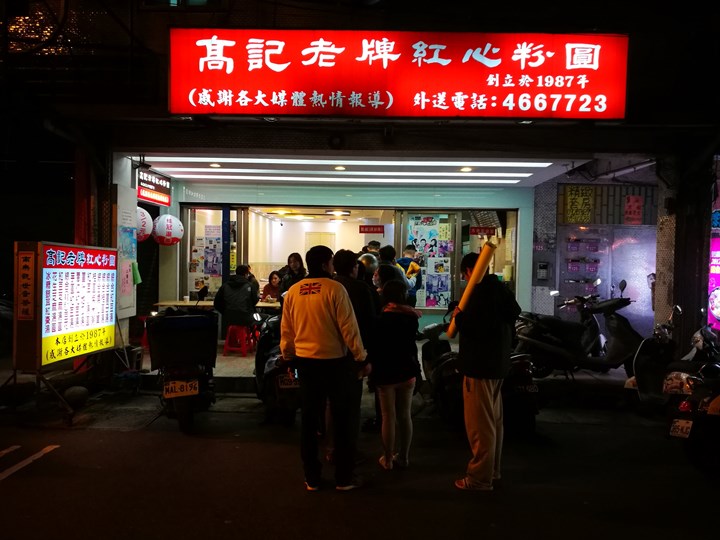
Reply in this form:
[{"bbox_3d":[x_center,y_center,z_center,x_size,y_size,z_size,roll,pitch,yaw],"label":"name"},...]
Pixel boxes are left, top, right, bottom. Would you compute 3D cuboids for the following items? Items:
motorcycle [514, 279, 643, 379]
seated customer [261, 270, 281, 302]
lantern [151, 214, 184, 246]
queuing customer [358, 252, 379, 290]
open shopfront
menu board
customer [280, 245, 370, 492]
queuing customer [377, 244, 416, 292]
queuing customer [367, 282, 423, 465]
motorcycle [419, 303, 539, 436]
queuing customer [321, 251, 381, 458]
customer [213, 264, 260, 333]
[{"bbox_3d":[2.783,0.784,7.120,1.750,1.170,0.680,1,0,-5],"label":"motorcycle"},{"bbox_3d":[-1.450,0.647,9.303,0.480,1.244,0.600,1,0,-5],"label":"seated customer"},{"bbox_3d":[-2.792,-0.577,8.200,0.450,0.460,0.450,1,0,0],"label":"lantern"},{"bbox_3d":[0.100,0.639,6.603,0.500,1.665,0.360,1,0,10],"label":"queuing customer"},{"bbox_3d":[-0.201,0.126,9.400,5.700,2.360,0.300,1,0,0],"label":"open shopfront"},{"bbox_3d":[-3.116,0.323,6.072,0.270,1.230,1.480,1,0,3],"label":"menu board"},{"bbox_3d":[-0.249,0.691,4.053,0.570,1.721,0.360,1,0,18],"label":"customer"},{"bbox_3d":[0.442,0.499,7.000,0.520,1.660,0.340,1,0,9],"label":"queuing customer"},{"bbox_3d":[0.283,0.812,4.470,0.450,1.490,0.320,1,0,-3],"label":"queuing customer"},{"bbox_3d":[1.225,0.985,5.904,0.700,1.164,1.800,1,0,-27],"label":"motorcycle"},{"bbox_3d":[-0.079,0.691,4.653,0.520,1.721,0.360,1,0,18],"label":"queuing customer"},{"bbox_3d":[-1.884,0.620,8.500,0.580,1.320,0.700,1,0,3],"label":"customer"}]

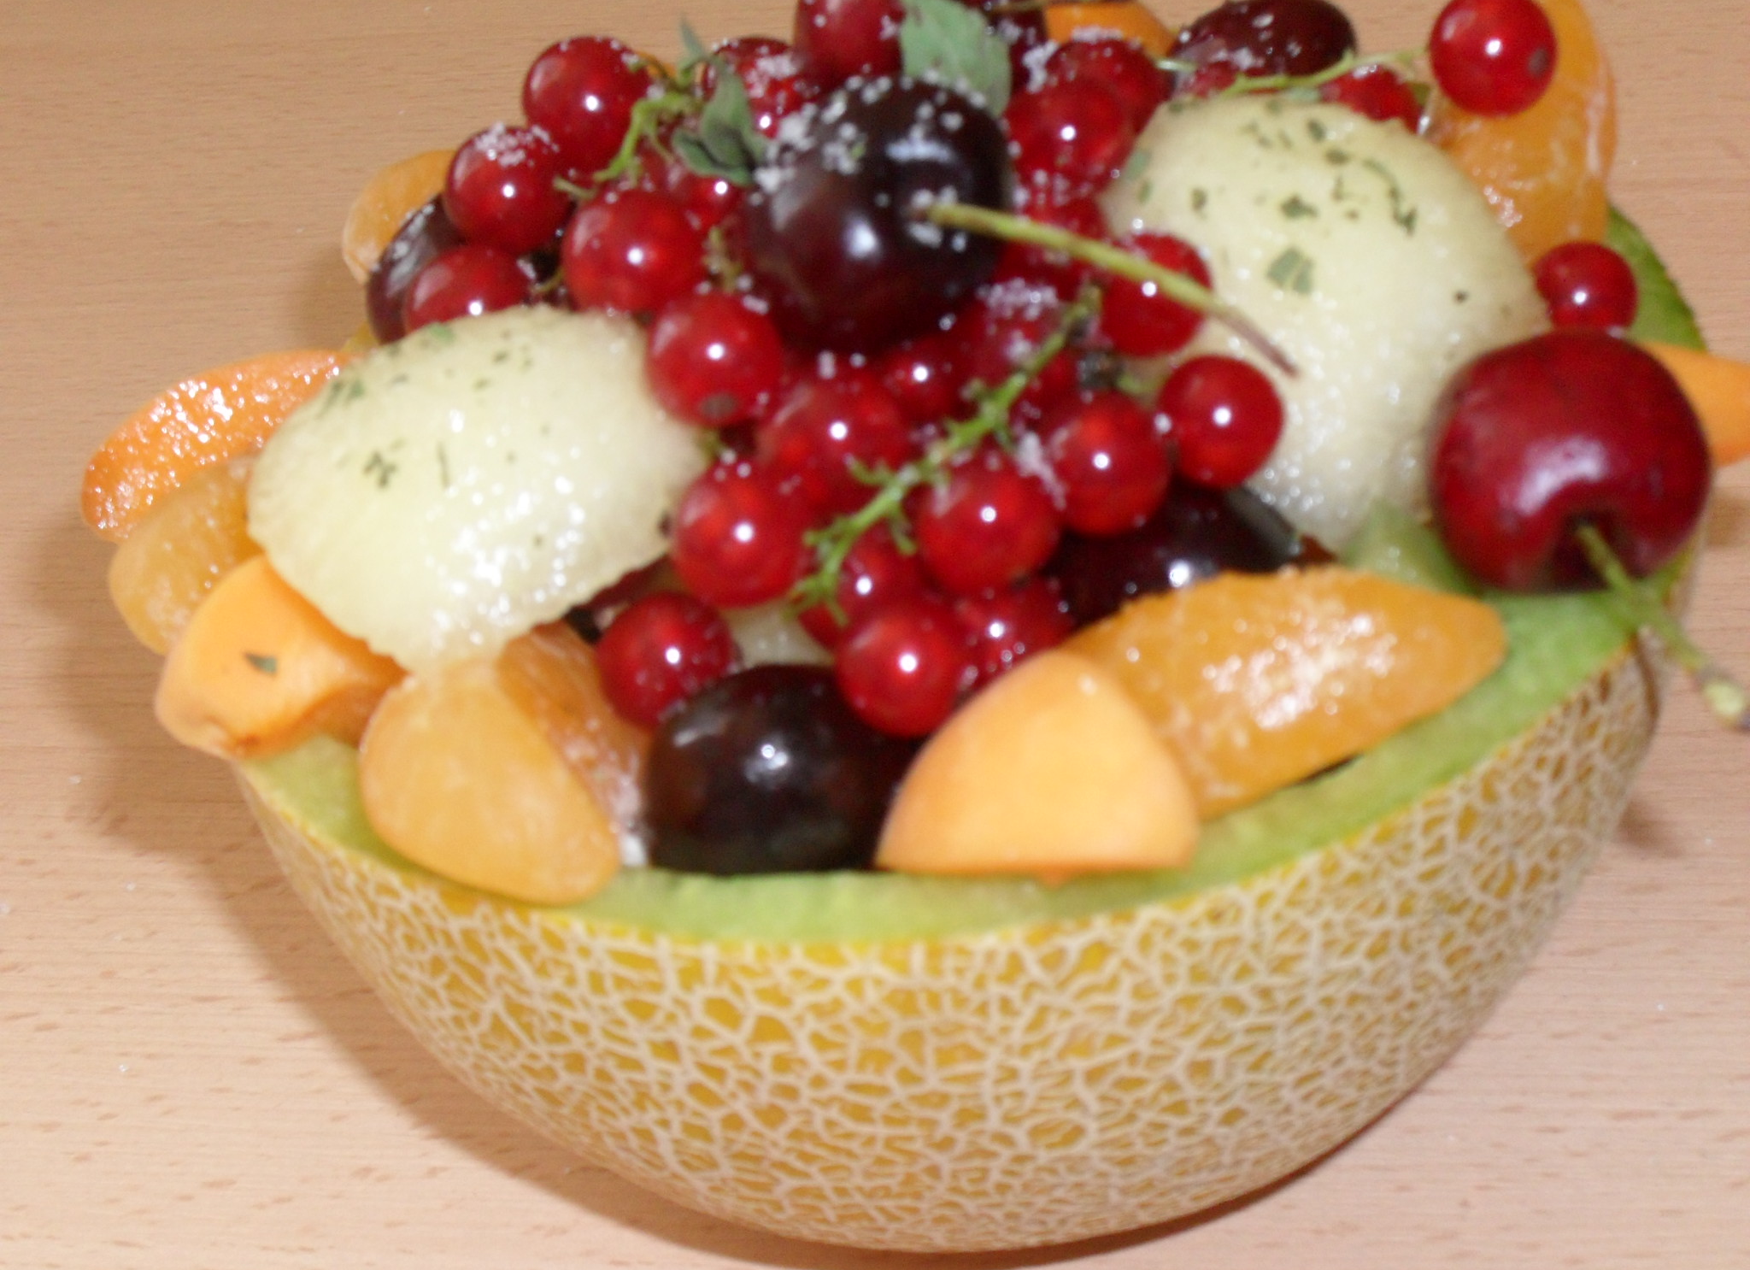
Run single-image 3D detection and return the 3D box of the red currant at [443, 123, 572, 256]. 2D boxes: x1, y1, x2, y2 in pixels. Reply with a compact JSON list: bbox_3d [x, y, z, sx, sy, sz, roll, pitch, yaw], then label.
[{"bbox_3d":[-0.030,-0.037,0.251,0.011,0.011,0.011,-4,37,0],"label":"red currant"}]

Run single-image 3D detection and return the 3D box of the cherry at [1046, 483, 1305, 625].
[{"bbox_3d":[0.025,-0.005,0.253,0.021,0.019,0.021,-6,34,0],"label":"cherry"}]

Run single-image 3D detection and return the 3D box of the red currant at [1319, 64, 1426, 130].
[{"bbox_3d":[0.047,-0.049,0.286,0.011,0.011,0.011,0,32,0],"label":"red currant"}]

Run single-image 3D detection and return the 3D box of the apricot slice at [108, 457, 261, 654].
[{"bbox_3d":[-0.058,-0.007,0.275,0.026,0.017,0.018,-15,36,-14],"label":"apricot slice"}]

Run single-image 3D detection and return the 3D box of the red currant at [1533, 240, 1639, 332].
[{"bbox_3d":[0.062,-0.030,0.266,0.009,0.009,0.009,-4,37,0],"label":"red currant"}]

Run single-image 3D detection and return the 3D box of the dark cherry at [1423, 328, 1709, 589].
[{"bbox_3d":[0.057,-0.014,0.247,0.022,0.023,0.021,-8,46,-7],"label":"dark cherry"}]

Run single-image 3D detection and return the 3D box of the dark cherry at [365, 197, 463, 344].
[{"bbox_3d":[-0.038,-0.032,0.289,0.021,0.021,0.021,0,32,0],"label":"dark cherry"}]

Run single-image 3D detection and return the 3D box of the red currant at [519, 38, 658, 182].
[{"bbox_3d":[-0.024,-0.044,0.254,0.011,0.011,0.011,-4,37,0],"label":"red currant"}]

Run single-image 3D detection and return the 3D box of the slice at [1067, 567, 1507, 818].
[{"bbox_3d":[0.030,0.004,0.227,0.036,0.015,0.015,-19,39,-19],"label":"slice"}]

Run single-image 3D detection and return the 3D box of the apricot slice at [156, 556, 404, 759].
[{"bbox_3d":[-0.048,0.001,0.252,0.025,0.015,0.018,-11,39,-16],"label":"apricot slice"}]

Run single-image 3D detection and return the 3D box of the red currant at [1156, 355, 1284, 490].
[{"bbox_3d":[0.028,-0.017,0.247,0.011,0.011,0.011,-4,37,0],"label":"red currant"}]

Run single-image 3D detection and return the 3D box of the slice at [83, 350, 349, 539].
[{"bbox_3d":[-0.059,-0.017,0.280,0.034,0.013,0.016,-32,43,-24],"label":"slice"}]

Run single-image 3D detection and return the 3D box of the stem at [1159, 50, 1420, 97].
[{"bbox_3d":[0.036,-0.048,0.262,0.022,0.004,0.004,-3,37,0],"label":"stem"}]

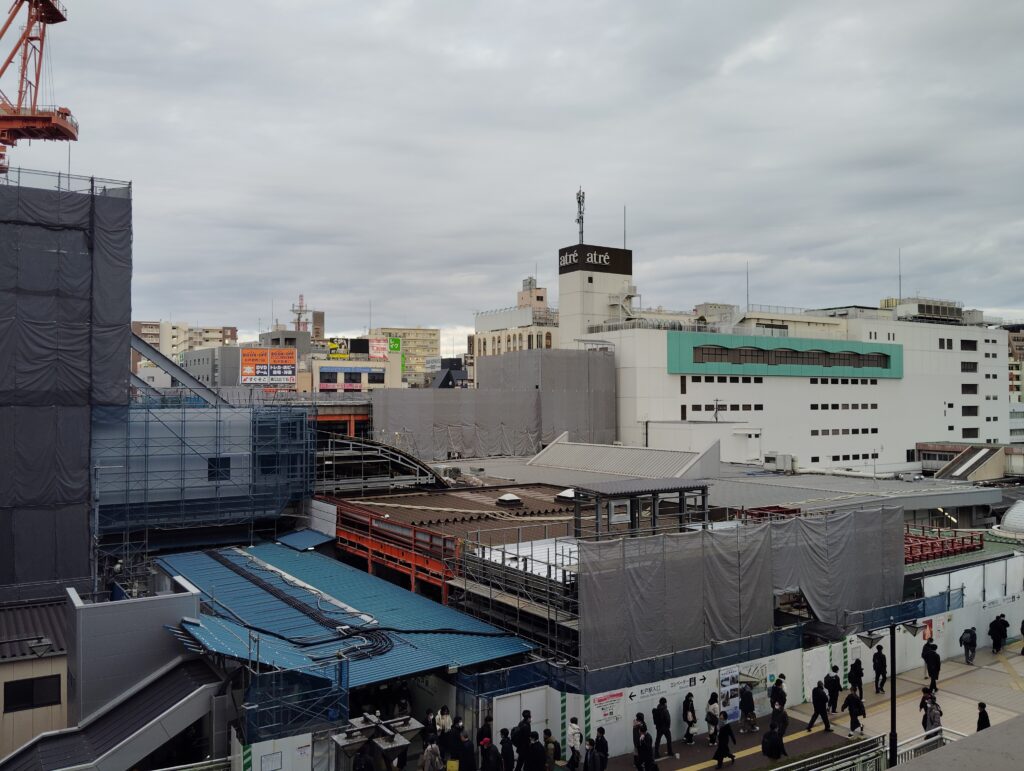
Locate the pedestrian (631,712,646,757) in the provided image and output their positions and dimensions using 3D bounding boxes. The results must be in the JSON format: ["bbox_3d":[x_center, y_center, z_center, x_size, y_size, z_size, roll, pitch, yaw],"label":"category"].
[{"bbox_3d":[3.733,10.383,24.260,0.450,1.640,0.480,1,-1,-33],"label":"pedestrian"}]

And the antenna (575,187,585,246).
[{"bbox_3d":[9.483,-23.386,114.000,1.100,8.100,1.100,1,-1,-29],"label":"antenna"}]

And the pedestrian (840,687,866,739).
[{"bbox_3d":[10.987,10.420,26.705,0.600,1.620,0.550,1,-1,-33],"label":"pedestrian"}]

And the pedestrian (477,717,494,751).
[{"bbox_3d":[-0.706,10.372,23.936,0.420,1.670,0.500,0,-1,7],"label":"pedestrian"}]

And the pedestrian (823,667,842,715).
[{"bbox_3d":[10.939,10.380,28.395,0.550,1.640,0.500,-1,-1,40],"label":"pedestrian"}]

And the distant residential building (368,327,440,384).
[{"bbox_3d":[-37.474,0.114,288.309,25.000,39.390,14.000,0,-1,-17],"label":"distant residential building"}]

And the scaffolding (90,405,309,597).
[{"bbox_3d":[-17.077,5.843,46.469,11.800,9.900,3.400,1,-1,-29],"label":"scaffolding"}]

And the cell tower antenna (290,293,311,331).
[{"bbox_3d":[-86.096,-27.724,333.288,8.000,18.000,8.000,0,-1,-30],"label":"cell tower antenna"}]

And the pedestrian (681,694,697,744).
[{"bbox_3d":[5.617,10.676,26.400,0.450,1.640,0.500,0,-1,-21],"label":"pedestrian"}]

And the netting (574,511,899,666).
[{"bbox_3d":[9.473,7.645,31.598,16.900,4.750,0.600,1,-1,-29],"label":"netting"}]

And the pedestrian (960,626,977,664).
[{"bbox_3d":[18.445,10.475,33.602,0.580,1.580,0.500,-1,-1,35],"label":"pedestrian"}]

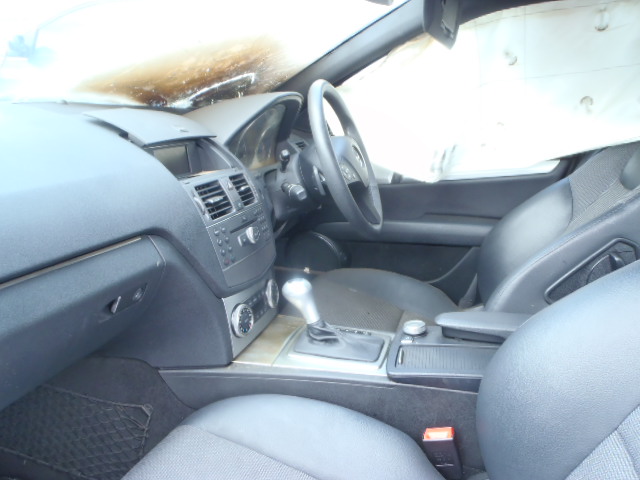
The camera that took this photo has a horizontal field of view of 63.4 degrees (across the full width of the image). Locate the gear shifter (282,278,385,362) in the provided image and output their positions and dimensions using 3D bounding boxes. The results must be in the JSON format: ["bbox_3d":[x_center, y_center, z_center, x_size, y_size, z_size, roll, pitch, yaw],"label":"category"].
[{"bbox_3d":[0.022,0.127,0.896,0.172,0.122,0.088,3,13,12],"label":"gear shifter"}]

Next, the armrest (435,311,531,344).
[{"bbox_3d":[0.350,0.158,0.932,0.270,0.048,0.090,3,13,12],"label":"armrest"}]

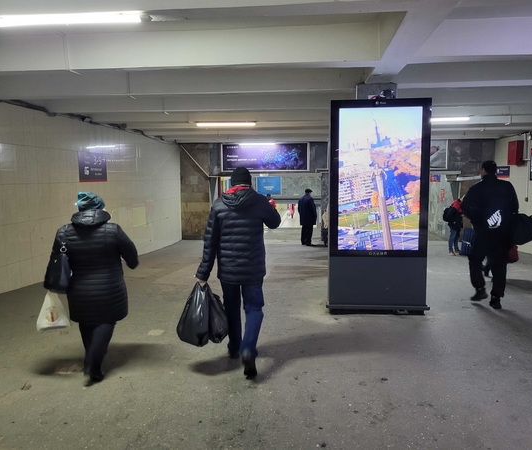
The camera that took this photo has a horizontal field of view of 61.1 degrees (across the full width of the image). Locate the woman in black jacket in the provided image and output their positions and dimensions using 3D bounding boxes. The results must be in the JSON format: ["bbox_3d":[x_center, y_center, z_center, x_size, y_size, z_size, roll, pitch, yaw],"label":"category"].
[{"bbox_3d":[-1.348,0.468,3.562,0.600,1.470,0.460,0,6,6],"label":"woman in black jacket"}]

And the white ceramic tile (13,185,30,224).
[{"bbox_3d":[-3.829,-0.346,7.084,0.010,0.600,0.300,1,6,6],"label":"white ceramic tile"}]

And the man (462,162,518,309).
[{"bbox_3d":[2.903,0.114,5.980,0.640,1.900,0.500,1,6,7],"label":"man"}]

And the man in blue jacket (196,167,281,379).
[{"bbox_3d":[-0.222,0.372,3.920,0.670,1.730,0.520,0,6,6],"label":"man in blue jacket"}]

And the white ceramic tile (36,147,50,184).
[{"bbox_3d":[-3.768,-1.002,7.638,0.010,0.600,0.300,0,6,6],"label":"white ceramic tile"}]

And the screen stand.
[{"bbox_3d":[1.330,0.715,5.496,1.190,0.690,0.300,0,6,6],"label":"screen stand"}]

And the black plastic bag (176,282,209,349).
[{"bbox_3d":[-0.624,0.770,3.880,0.280,0.530,0.260,-1,6,-6],"label":"black plastic bag"}]

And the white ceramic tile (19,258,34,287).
[{"bbox_3d":[-3.829,0.767,7.225,0.010,0.421,0.300,0,6,6],"label":"white ceramic tile"}]

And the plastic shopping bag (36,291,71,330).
[{"bbox_3d":[-1.726,0.678,3.660,0.260,0.350,0.130,-2,7,-14],"label":"plastic shopping bag"}]

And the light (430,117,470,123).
[{"bbox_3d":[3.311,-2.034,8.697,1.220,0.080,0.090,0,6,6],"label":"light"}]

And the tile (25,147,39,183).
[{"bbox_3d":[-3.802,-0.970,7.340,0.010,0.600,0.300,0,6,6],"label":"tile"}]

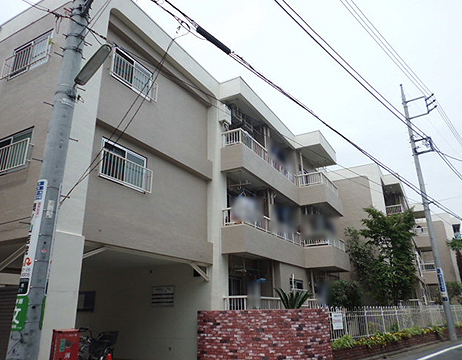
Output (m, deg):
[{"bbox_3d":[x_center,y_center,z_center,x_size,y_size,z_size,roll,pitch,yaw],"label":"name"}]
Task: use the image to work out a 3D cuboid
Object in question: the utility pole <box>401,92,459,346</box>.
[{"bbox_3d":[9.402,0.723,16.407,1.400,12.100,0.500,-11,-22,27],"label":"utility pole"}]

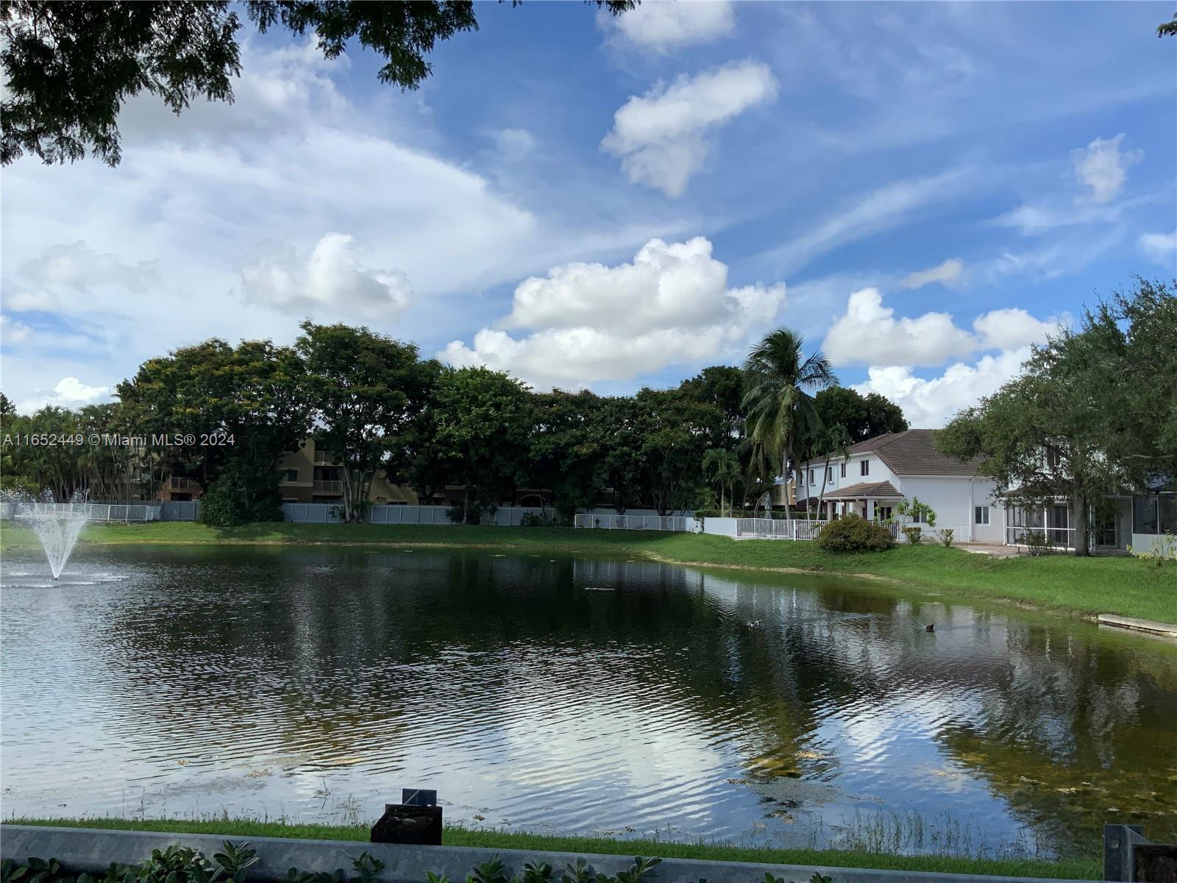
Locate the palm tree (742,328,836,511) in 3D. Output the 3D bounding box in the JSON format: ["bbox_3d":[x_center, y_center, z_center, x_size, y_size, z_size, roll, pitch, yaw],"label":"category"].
[{"bbox_3d":[13.011,-0.657,64.000,6.150,13.430,6.200,1,-4,0],"label":"palm tree"}]

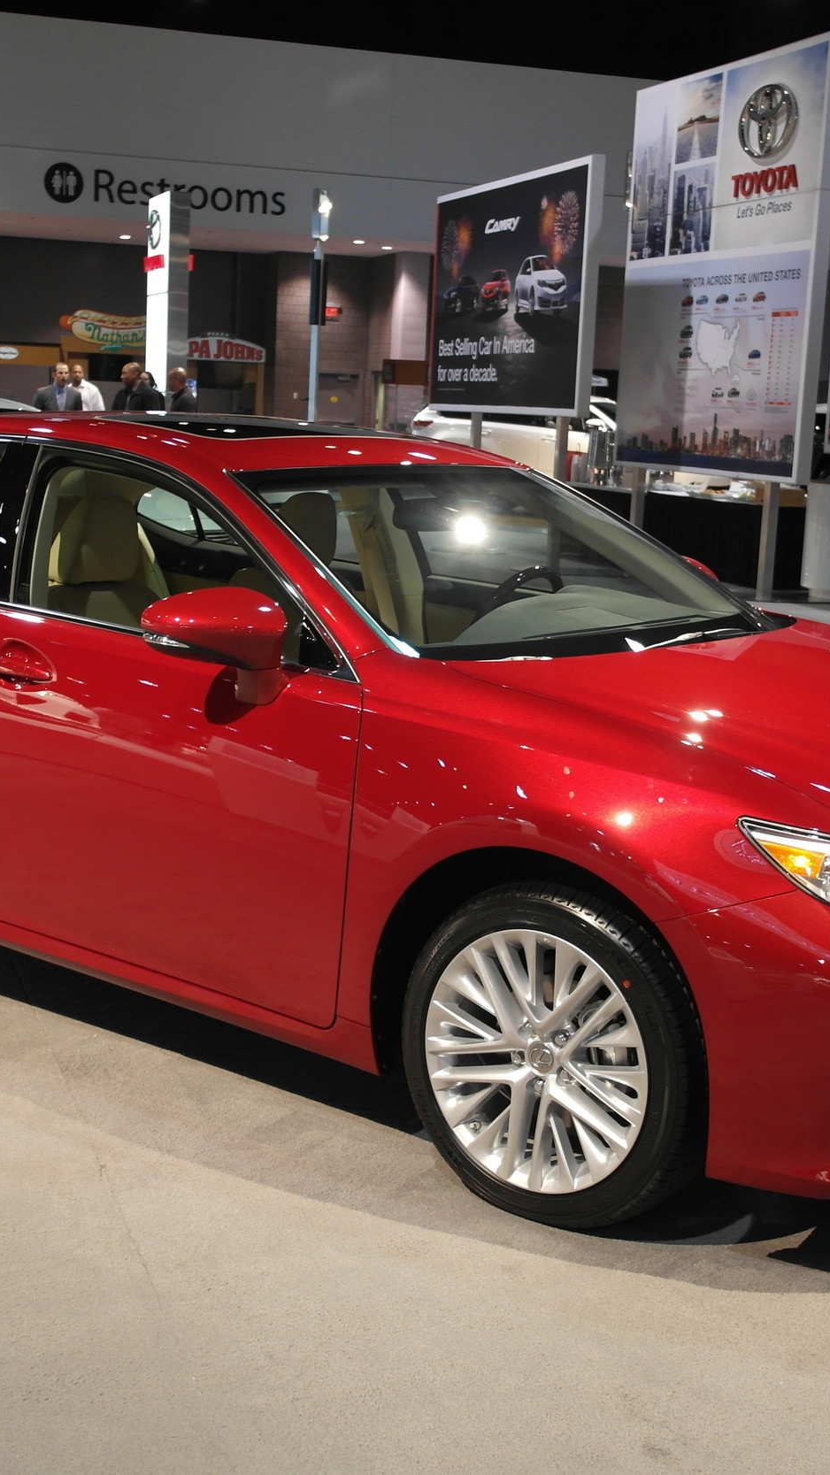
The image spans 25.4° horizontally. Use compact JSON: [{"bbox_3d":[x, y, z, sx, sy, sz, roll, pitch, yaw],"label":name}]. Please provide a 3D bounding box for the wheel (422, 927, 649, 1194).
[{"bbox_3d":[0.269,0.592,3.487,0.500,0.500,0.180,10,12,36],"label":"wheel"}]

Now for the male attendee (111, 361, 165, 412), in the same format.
[{"bbox_3d":[-2.583,-2.494,16.930,0.360,1.830,0.540,-5,12,-37],"label":"male attendee"}]

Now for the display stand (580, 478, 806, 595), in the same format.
[{"bbox_3d":[2.887,-2.079,19.038,2.956,0.800,0.720,12,13,42],"label":"display stand"}]

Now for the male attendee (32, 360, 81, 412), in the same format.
[{"bbox_3d":[-3.293,-2.519,16.906,0.520,1.820,0.320,0,10,-14],"label":"male attendee"}]

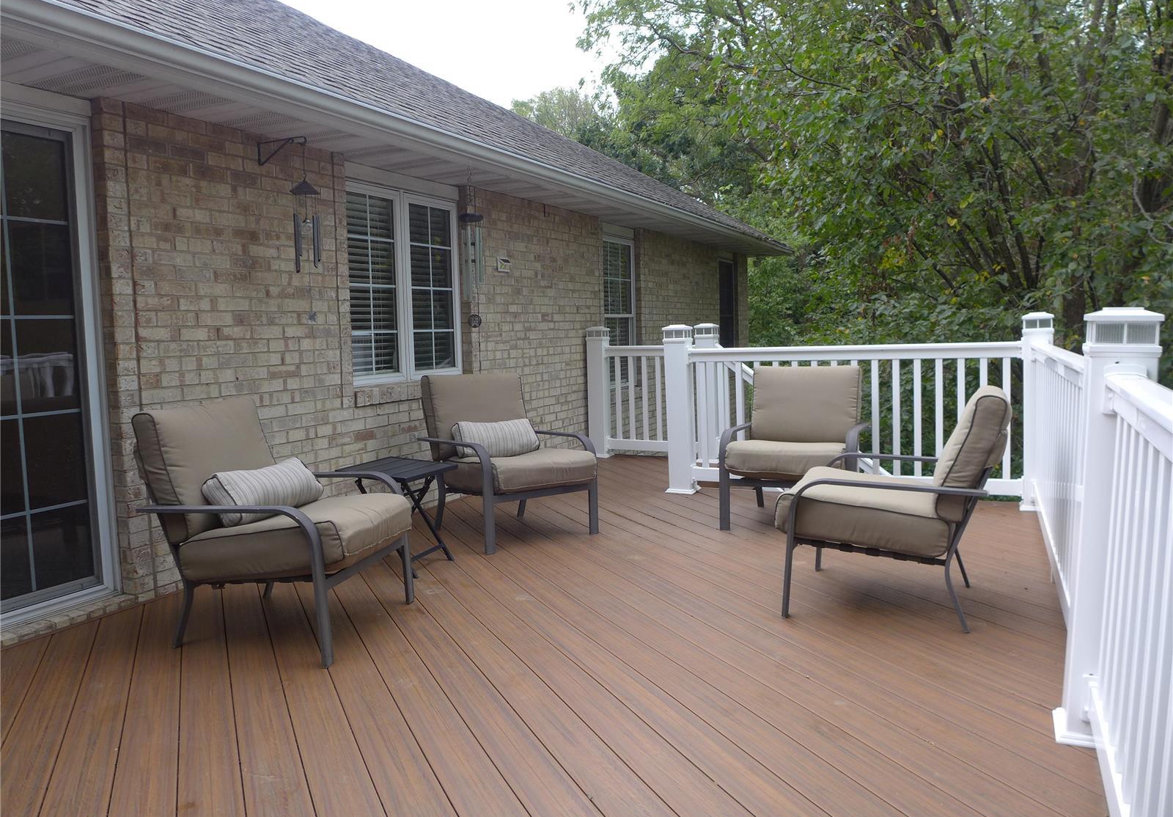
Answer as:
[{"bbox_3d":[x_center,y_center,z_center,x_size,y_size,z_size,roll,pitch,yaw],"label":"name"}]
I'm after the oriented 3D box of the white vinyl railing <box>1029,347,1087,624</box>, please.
[{"bbox_3d":[2.138,0.221,3.660,0.090,0.945,2.960,3,7,26],"label":"white vinyl railing"}]

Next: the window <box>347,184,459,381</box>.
[{"bbox_3d":[-1.178,-0.771,5.168,0.100,1.192,1.180,3,7,26],"label":"window"}]

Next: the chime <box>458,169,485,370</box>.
[{"bbox_3d":[-0.705,-0.891,4.967,0.154,1.135,0.154,0,6,0],"label":"chime"}]

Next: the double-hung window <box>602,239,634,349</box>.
[{"bbox_3d":[0.264,-0.940,8.052,0.100,1.450,0.880,3,7,26],"label":"double-hung window"}]

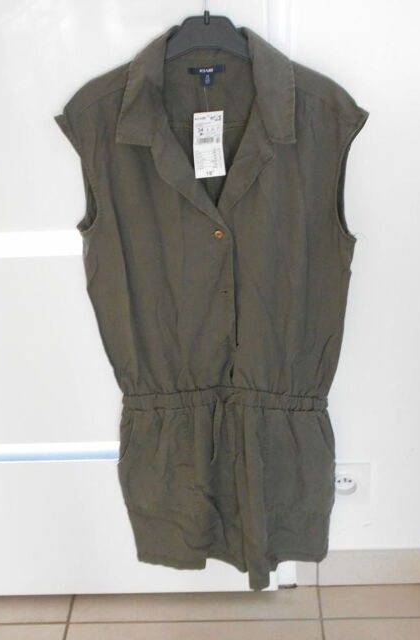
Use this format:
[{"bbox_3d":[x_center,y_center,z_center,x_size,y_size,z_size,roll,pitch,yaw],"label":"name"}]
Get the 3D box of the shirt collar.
[{"bbox_3d":[-0.004,-0.288,0.996,0.222,0.138,0.068,-2,26,3],"label":"shirt collar"}]

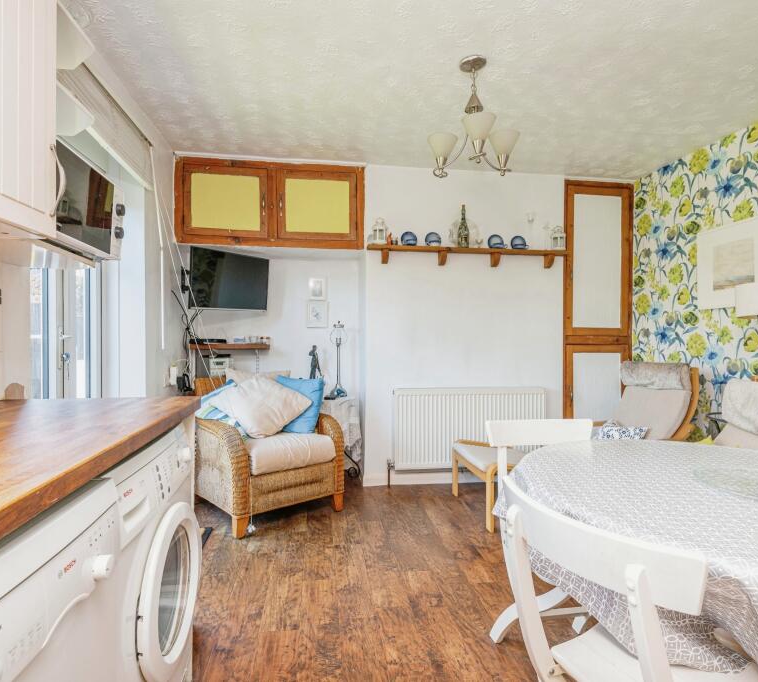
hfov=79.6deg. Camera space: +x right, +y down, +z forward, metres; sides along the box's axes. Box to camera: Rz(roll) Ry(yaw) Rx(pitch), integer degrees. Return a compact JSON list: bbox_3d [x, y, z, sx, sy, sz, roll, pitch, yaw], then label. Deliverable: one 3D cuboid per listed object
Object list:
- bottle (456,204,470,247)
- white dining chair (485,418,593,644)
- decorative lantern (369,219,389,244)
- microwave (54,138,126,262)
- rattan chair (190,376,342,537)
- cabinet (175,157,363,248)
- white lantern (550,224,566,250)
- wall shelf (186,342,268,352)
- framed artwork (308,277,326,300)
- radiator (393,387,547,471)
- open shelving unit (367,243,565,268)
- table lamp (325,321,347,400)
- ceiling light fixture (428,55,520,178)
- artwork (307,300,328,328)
[{"bbox_3d":[0.632,-0.867,3.428,0.082,0.316,0.082,0,0,-8],"label":"bottle"},{"bbox_3d":[0.659,0.695,1.540,0.445,0.785,0.500,0,0,-12],"label":"white dining chair"},{"bbox_3d":[0.011,-0.803,3.341,0.112,0.200,0.108,0,0,-8],"label":"decorative lantern"},{"bbox_3d":[-1.038,-0.411,1.378,0.340,0.260,0.445,0,0,-9],"label":"microwave"},{"bbox_3d":[-0.774,0.682,3.042,0.730,0.830,0.820,0,0,-39],"label":"rattan chair"},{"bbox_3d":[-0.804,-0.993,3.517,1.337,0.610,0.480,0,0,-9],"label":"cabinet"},{"bbox_3d":[1.417,-0.810,3.610,0.090,0.205,0.085,0,0,-9],"label":"white lantern"},{"bbox_3d":[-1.170,0.049,3.632,0.610,0.045,0.200,0,0,-8],"label":"wall shelf"},{"bbox_3d":[-0.529,-0.440,3.852,0.145,0.195,0.020,0,0,-9],"label":"framed artwork"},{"bbox_3d":[0.692,0.652,3.462,1.190,0.600,0.095,0,0,-8],"label":"radiator"},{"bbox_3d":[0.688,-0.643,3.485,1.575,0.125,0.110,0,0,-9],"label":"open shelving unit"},{"bbox_3d":[-0.323,0.147,3.624,0.155,0.622,0.155,0,0,-8],"label":"table lamp"},{"bbox_3d":[0.470,-1.046,2.100,0.455,0.520,0.425,0,0,-8],"label":"ceiling light fixture"},{"bbox_3d":[-0.520,-0.222,3.855,0.170,0.225,0.020,0,0,-9],"label":"artwork"}]

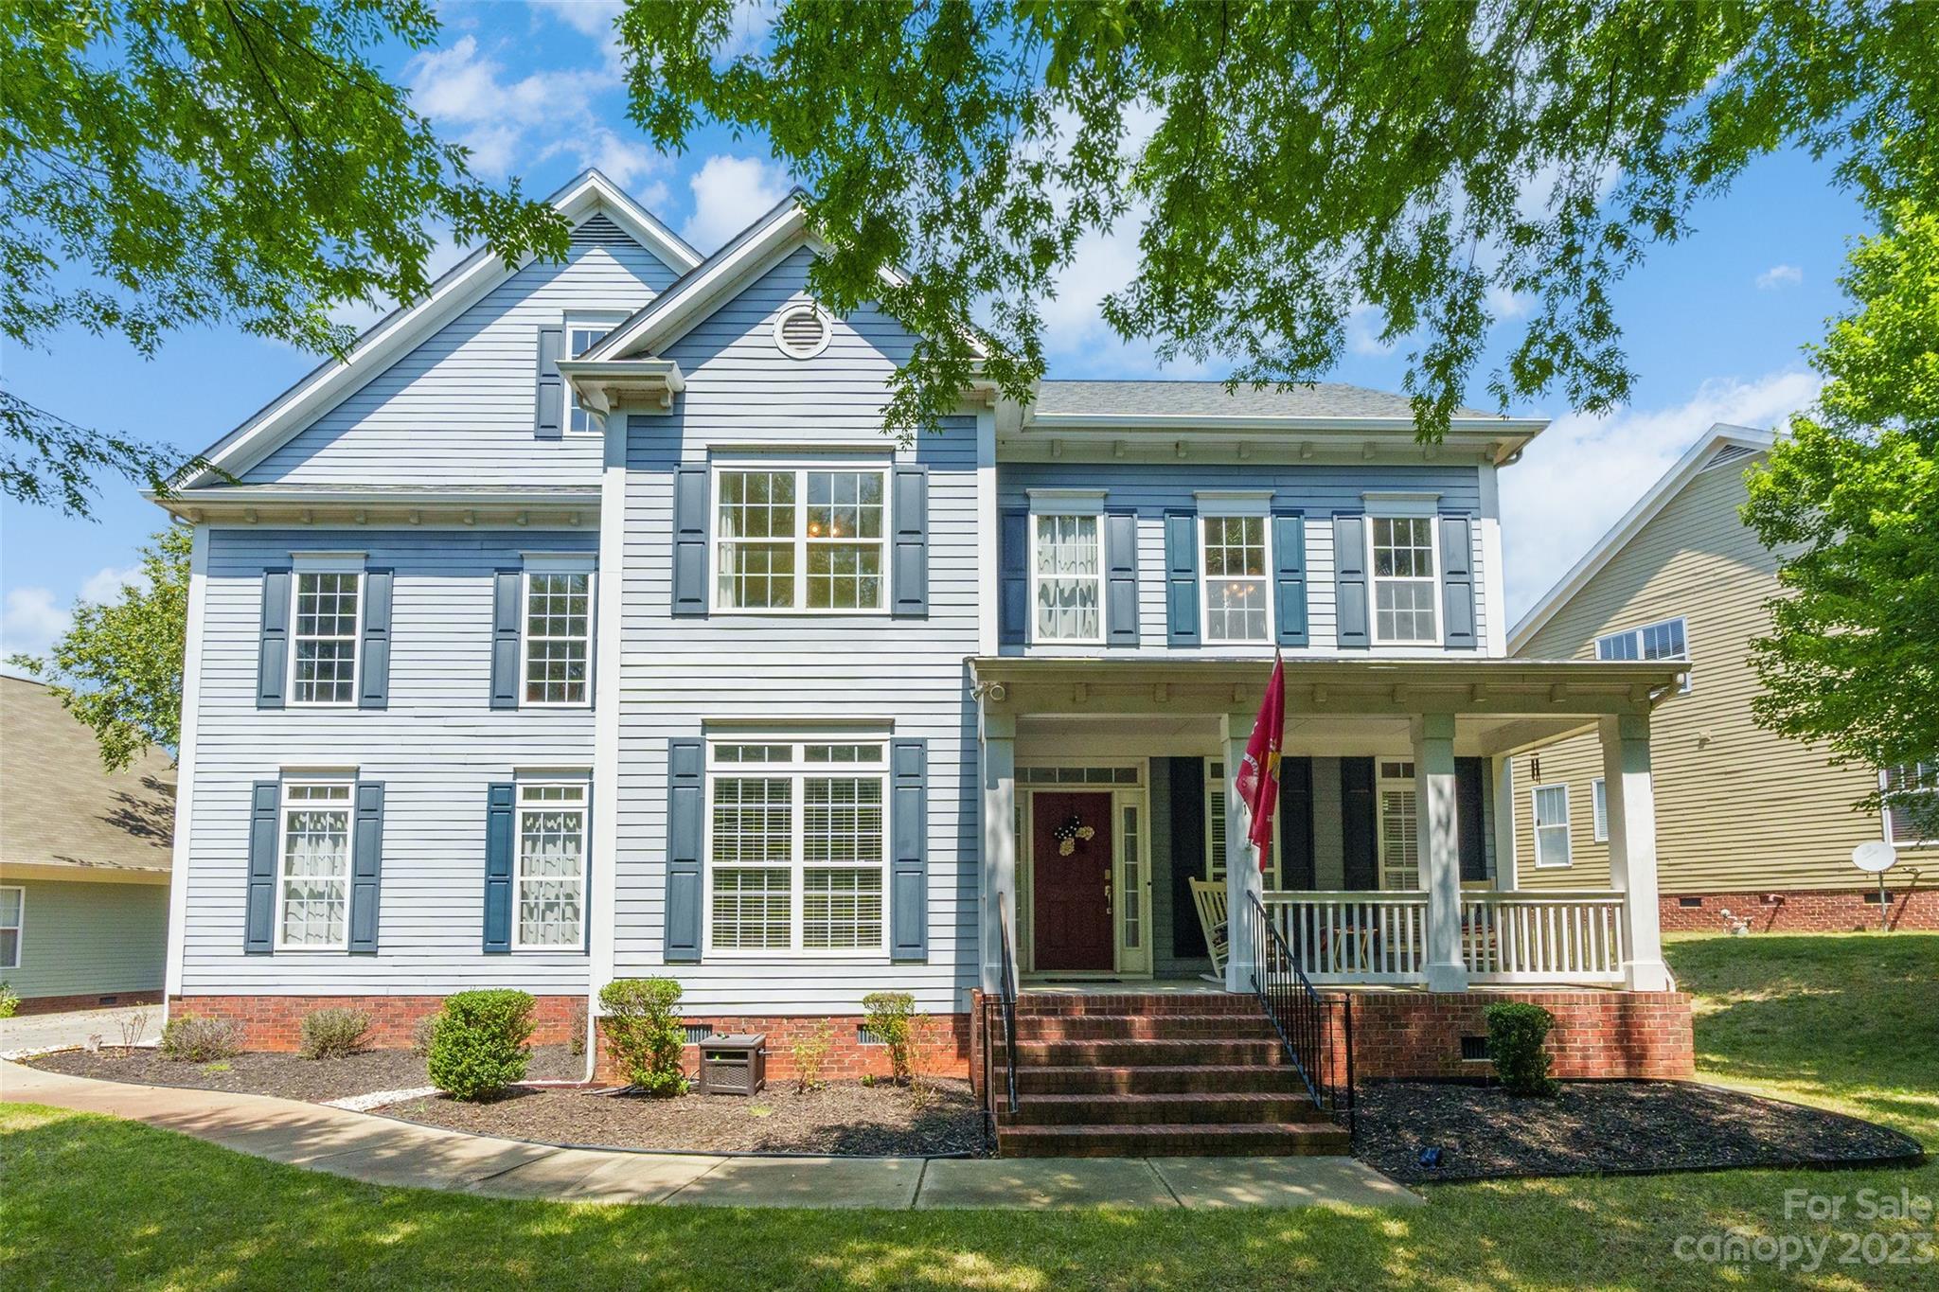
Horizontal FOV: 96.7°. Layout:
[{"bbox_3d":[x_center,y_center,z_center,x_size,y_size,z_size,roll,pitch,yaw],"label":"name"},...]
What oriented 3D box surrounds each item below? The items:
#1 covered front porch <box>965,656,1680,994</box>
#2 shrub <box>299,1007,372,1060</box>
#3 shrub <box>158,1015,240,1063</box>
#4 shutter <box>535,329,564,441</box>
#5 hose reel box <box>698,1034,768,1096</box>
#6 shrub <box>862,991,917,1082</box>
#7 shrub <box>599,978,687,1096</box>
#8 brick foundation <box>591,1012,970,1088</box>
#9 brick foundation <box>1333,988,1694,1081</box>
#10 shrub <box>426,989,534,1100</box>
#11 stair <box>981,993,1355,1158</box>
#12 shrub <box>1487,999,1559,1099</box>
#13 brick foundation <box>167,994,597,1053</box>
[{"bbox_3d":[3.116,1.674,8.500,6.150,3.000,2.200,0,-5,-1],"label":"covered front porch"},{"bbox_3d":[-8.040,4.910,10.960,0.820,0.610,0.720,0,-7,-1],"label":"shrub"},{"bbox_3d":[-9.730,4.930,10.920,0.880,0.560,0.740,0,-7,-1],"label":"shrub"},{"bbox_3d":[-5.673,-3.556,11.640,0.355,1.580,0.050,0,-5,-1],"label":"shutter"},{"bbox_3d":[-2.280,4.000,8.240,0.540,0.470,0.460,0,-7,-1],"label":"hose reel box"},{"bbox_3d":[-0.759,3.705,8.150,0.520,0.860,0.480,0,-5,-1],"label":"shrub"},{"bbox_3d":[-3.061,3.666,8.080,0.780,1.080,0.720,0,-5,-1],"label":"shrub"},{"bbox_3d":[-1.860,4.100,8.860,3.910,0.680,0.320,0,-7,-1],"label":"brick foundation"},{"bbox_3d":[4.640,3.350,7.560,3.200,0.700,0.400,0,-7,-1],"label":"brick foundation"},{"bbox_3d":[-4.628,3.777,8.150,0.930,1.000,0.900,0,-5,-1],"label":"shrub"},{"bbox_3d":[1.450,3.280,6.720,2.480,0.880,1.220,0,-7,-1],"label":"stair"},{"bbox_3d":[4.569,3.337,7.120,0.560,0.780,0.520,0,-5,-1],"label":"shrub"},{"bbox_3d":[-7.840,5.000,11.550,5.540,0.720,0.320,0,-7,-1],"label":"brick foundation"}]

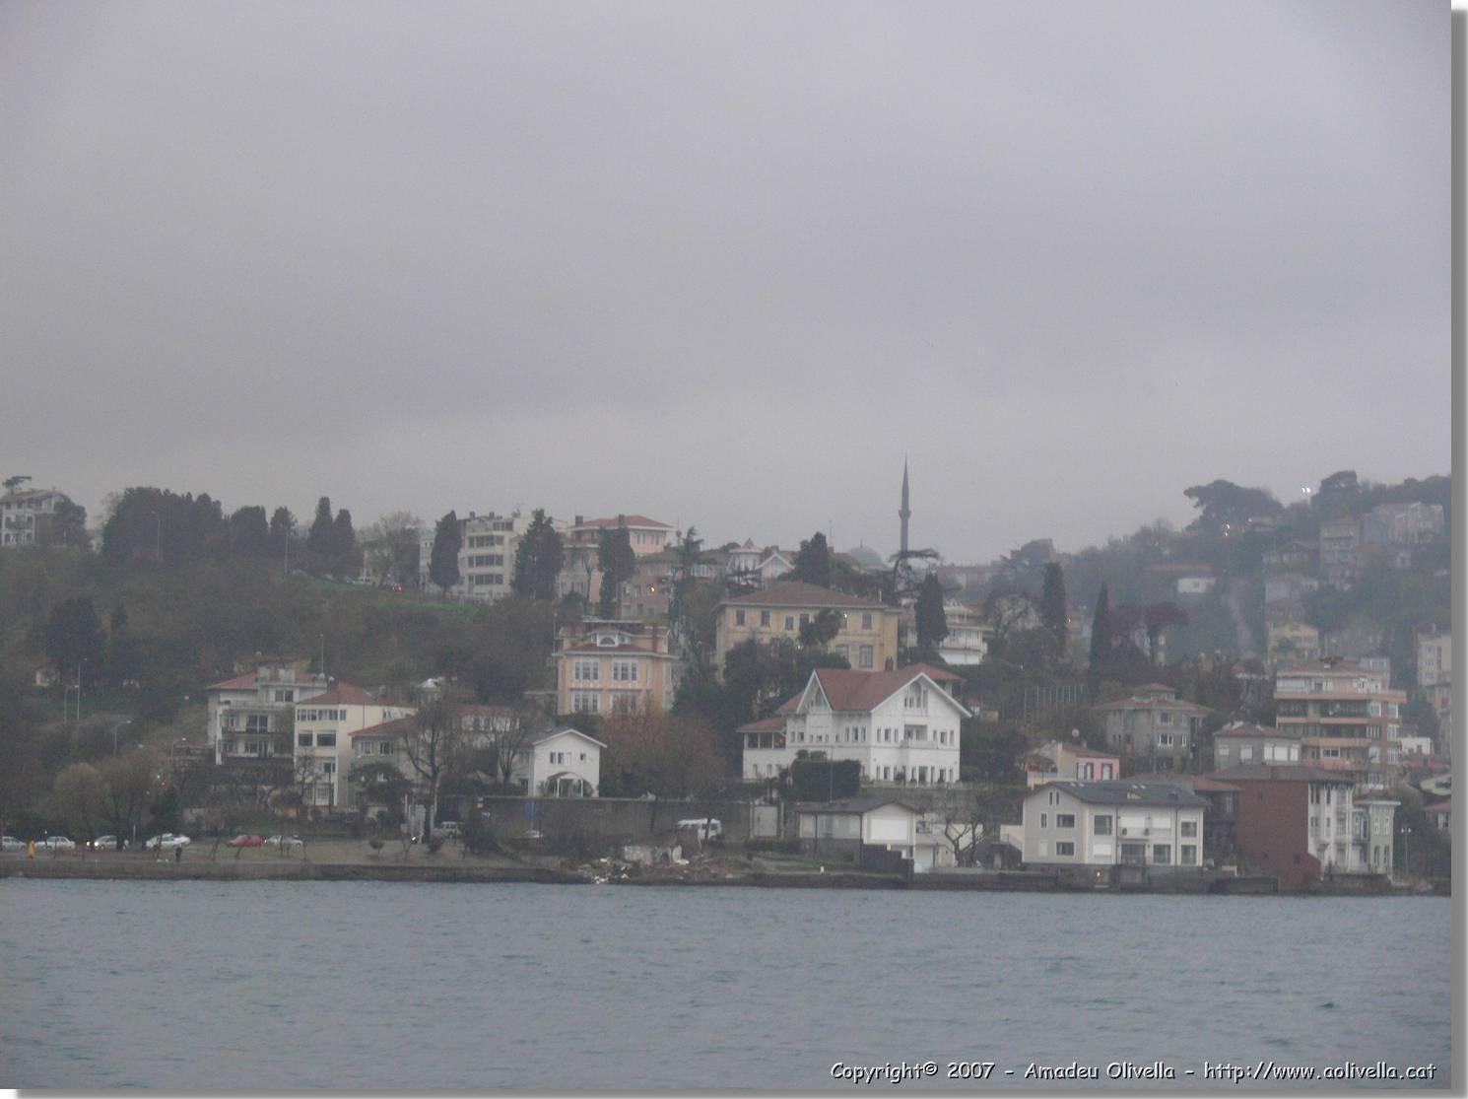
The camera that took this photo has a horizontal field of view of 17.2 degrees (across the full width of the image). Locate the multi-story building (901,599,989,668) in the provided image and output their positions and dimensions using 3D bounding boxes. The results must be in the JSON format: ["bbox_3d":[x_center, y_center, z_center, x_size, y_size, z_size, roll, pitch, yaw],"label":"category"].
[{"bbox_3d":[30.462,12.066,695.000,9.500,10.000,9.000,4,-4,-37],"label":"multi-story building"}]

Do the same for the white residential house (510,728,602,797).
[{"bbox_3d":[-20.480,25.031,568.000,8.300,8.000,8.500,2,-4,-20],"label":"white residential house"}]

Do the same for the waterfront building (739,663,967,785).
[{"bbox_3d":[13.790,20.160,557.000,15.500,13.600,21.500,4,-4,-40],"label":"waterfront building"}]

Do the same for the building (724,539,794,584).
[{"bbox_3d":[3.951,2.501,760.000,10.000,8.500,10.000,1,-3,7],"label":"building"}]

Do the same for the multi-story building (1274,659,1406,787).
[{"bbox_3d":[81.100,23.770,648.000,15.000,17.700,10.000,0,-4,23],"label":"multi-story building"}]

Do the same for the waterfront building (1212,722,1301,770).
[{"bbox_3d":[61.330,23.950,568.000,8.000,7.800,7.500,3,-4,-36],"label":"waterfront building"}]

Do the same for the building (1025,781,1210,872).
[{"bbox_3d":[41.570,29.900,528.530,16.460,9.270,11.760,4,-4,-33],"label":"building"}]

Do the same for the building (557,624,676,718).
[{"bbox_3d":[-14.700,14.930,603.000,15.000,12.000,12.000,1,-3,3],"label":"building"}]

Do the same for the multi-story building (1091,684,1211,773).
[{"bbox_3d":[54.210,23.410,630.000,11.000,11.700,11.000,3,-4,-37],"label":"multi-story building"}]

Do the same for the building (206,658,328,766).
[{"bbox_3d":[-54.270,19.310,563.000,12.500,12.400,10.500,2,-3,-17],"label":"building"}]

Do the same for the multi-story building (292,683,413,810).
[{"bbox_3d":[-42.770,22.400,545.870,8.760,14.190,10.310,-2,-5,44],"label":"multi-story building"}]

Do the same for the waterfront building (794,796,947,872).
[{"bbox_3d":[15.808,32.974,558.000,12.500,8.300,13.500,3,-4,-27],"label":"waterfront building"}]

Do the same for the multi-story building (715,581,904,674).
[{"bbox_3d":[9.860,10.790,648.000,23.500,13.000,17.000,1,-3,-3],"label":"multi-story building"}]

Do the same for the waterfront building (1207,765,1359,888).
[{"bbox_3d":[60.360,30.370,532.730,13.910,13.000,8.760,-2,-5,44],"label":"waterfront building"}]

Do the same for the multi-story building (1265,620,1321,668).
[{"bbox_3d":[92.490,15.990,800.000,9.000,8.500,9.000,1,-3,2],"label":"multi-story building"}]

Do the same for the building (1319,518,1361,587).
[{"bbox_3d":[128.904,1.179,1030.000,8.500,15.000,10.000,0,-3,12],"label":"building"}]

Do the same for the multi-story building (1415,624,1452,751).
[{"bbox_3d":[130.909,25.638,890.000,11.000,22.500,11.000,0,-3,14],"label":"multi-story building"}]

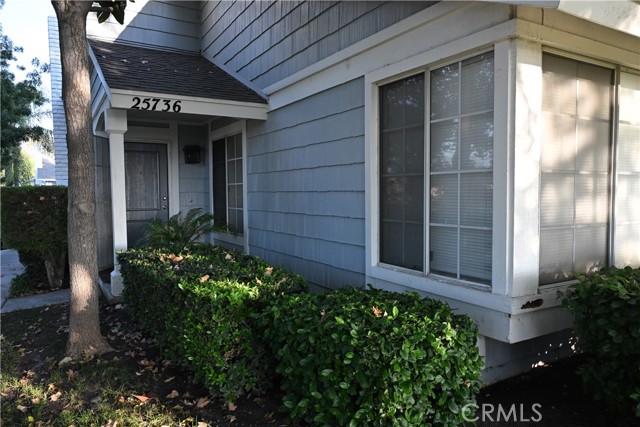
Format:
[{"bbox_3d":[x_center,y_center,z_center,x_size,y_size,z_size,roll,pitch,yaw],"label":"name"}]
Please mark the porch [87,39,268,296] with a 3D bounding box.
[{"bbox_3d":[-2.216,-0.977,6.788,1.928,3.699,2.873,-2,3,-30],"label":"porch"}]

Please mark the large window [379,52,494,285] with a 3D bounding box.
[{"bbox_3d":[0.851,-0.306,3.561,0.090,1.555,1.210,-2,3,-30],"label":"large window"}]

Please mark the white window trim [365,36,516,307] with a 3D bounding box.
[{"bbox_3d":[0.841,-0.284,3.578,0.120,1.797,1.575,-2,3,-30],"label":"white window trim"}]

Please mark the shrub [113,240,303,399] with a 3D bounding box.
[{"bbox_3d":[-1.069,0.792,4.205,1.008,0.706,2.520,-2,3,-30],"label":"shrub"}]

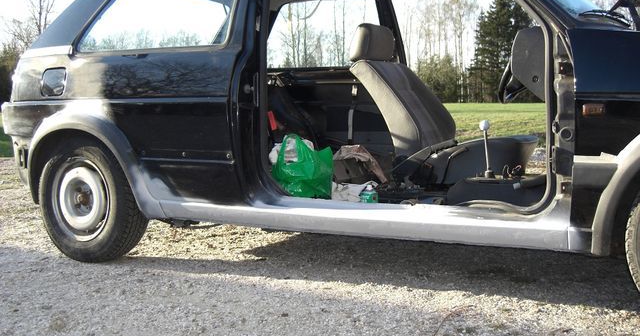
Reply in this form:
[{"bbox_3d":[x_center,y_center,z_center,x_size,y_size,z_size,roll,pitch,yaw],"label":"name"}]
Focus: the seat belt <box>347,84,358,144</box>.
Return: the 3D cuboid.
[{"bbox_3d":[0.189,-0.302,3.979,0.065,0.345,0.035,2,6,27],"label":"seat belt"}]

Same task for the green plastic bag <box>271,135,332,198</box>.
[{"bbox_3d":[-0.078,0.009,2.907,0.240,0.290,0.190,2,6,27],"label":"green plastic bag"}]

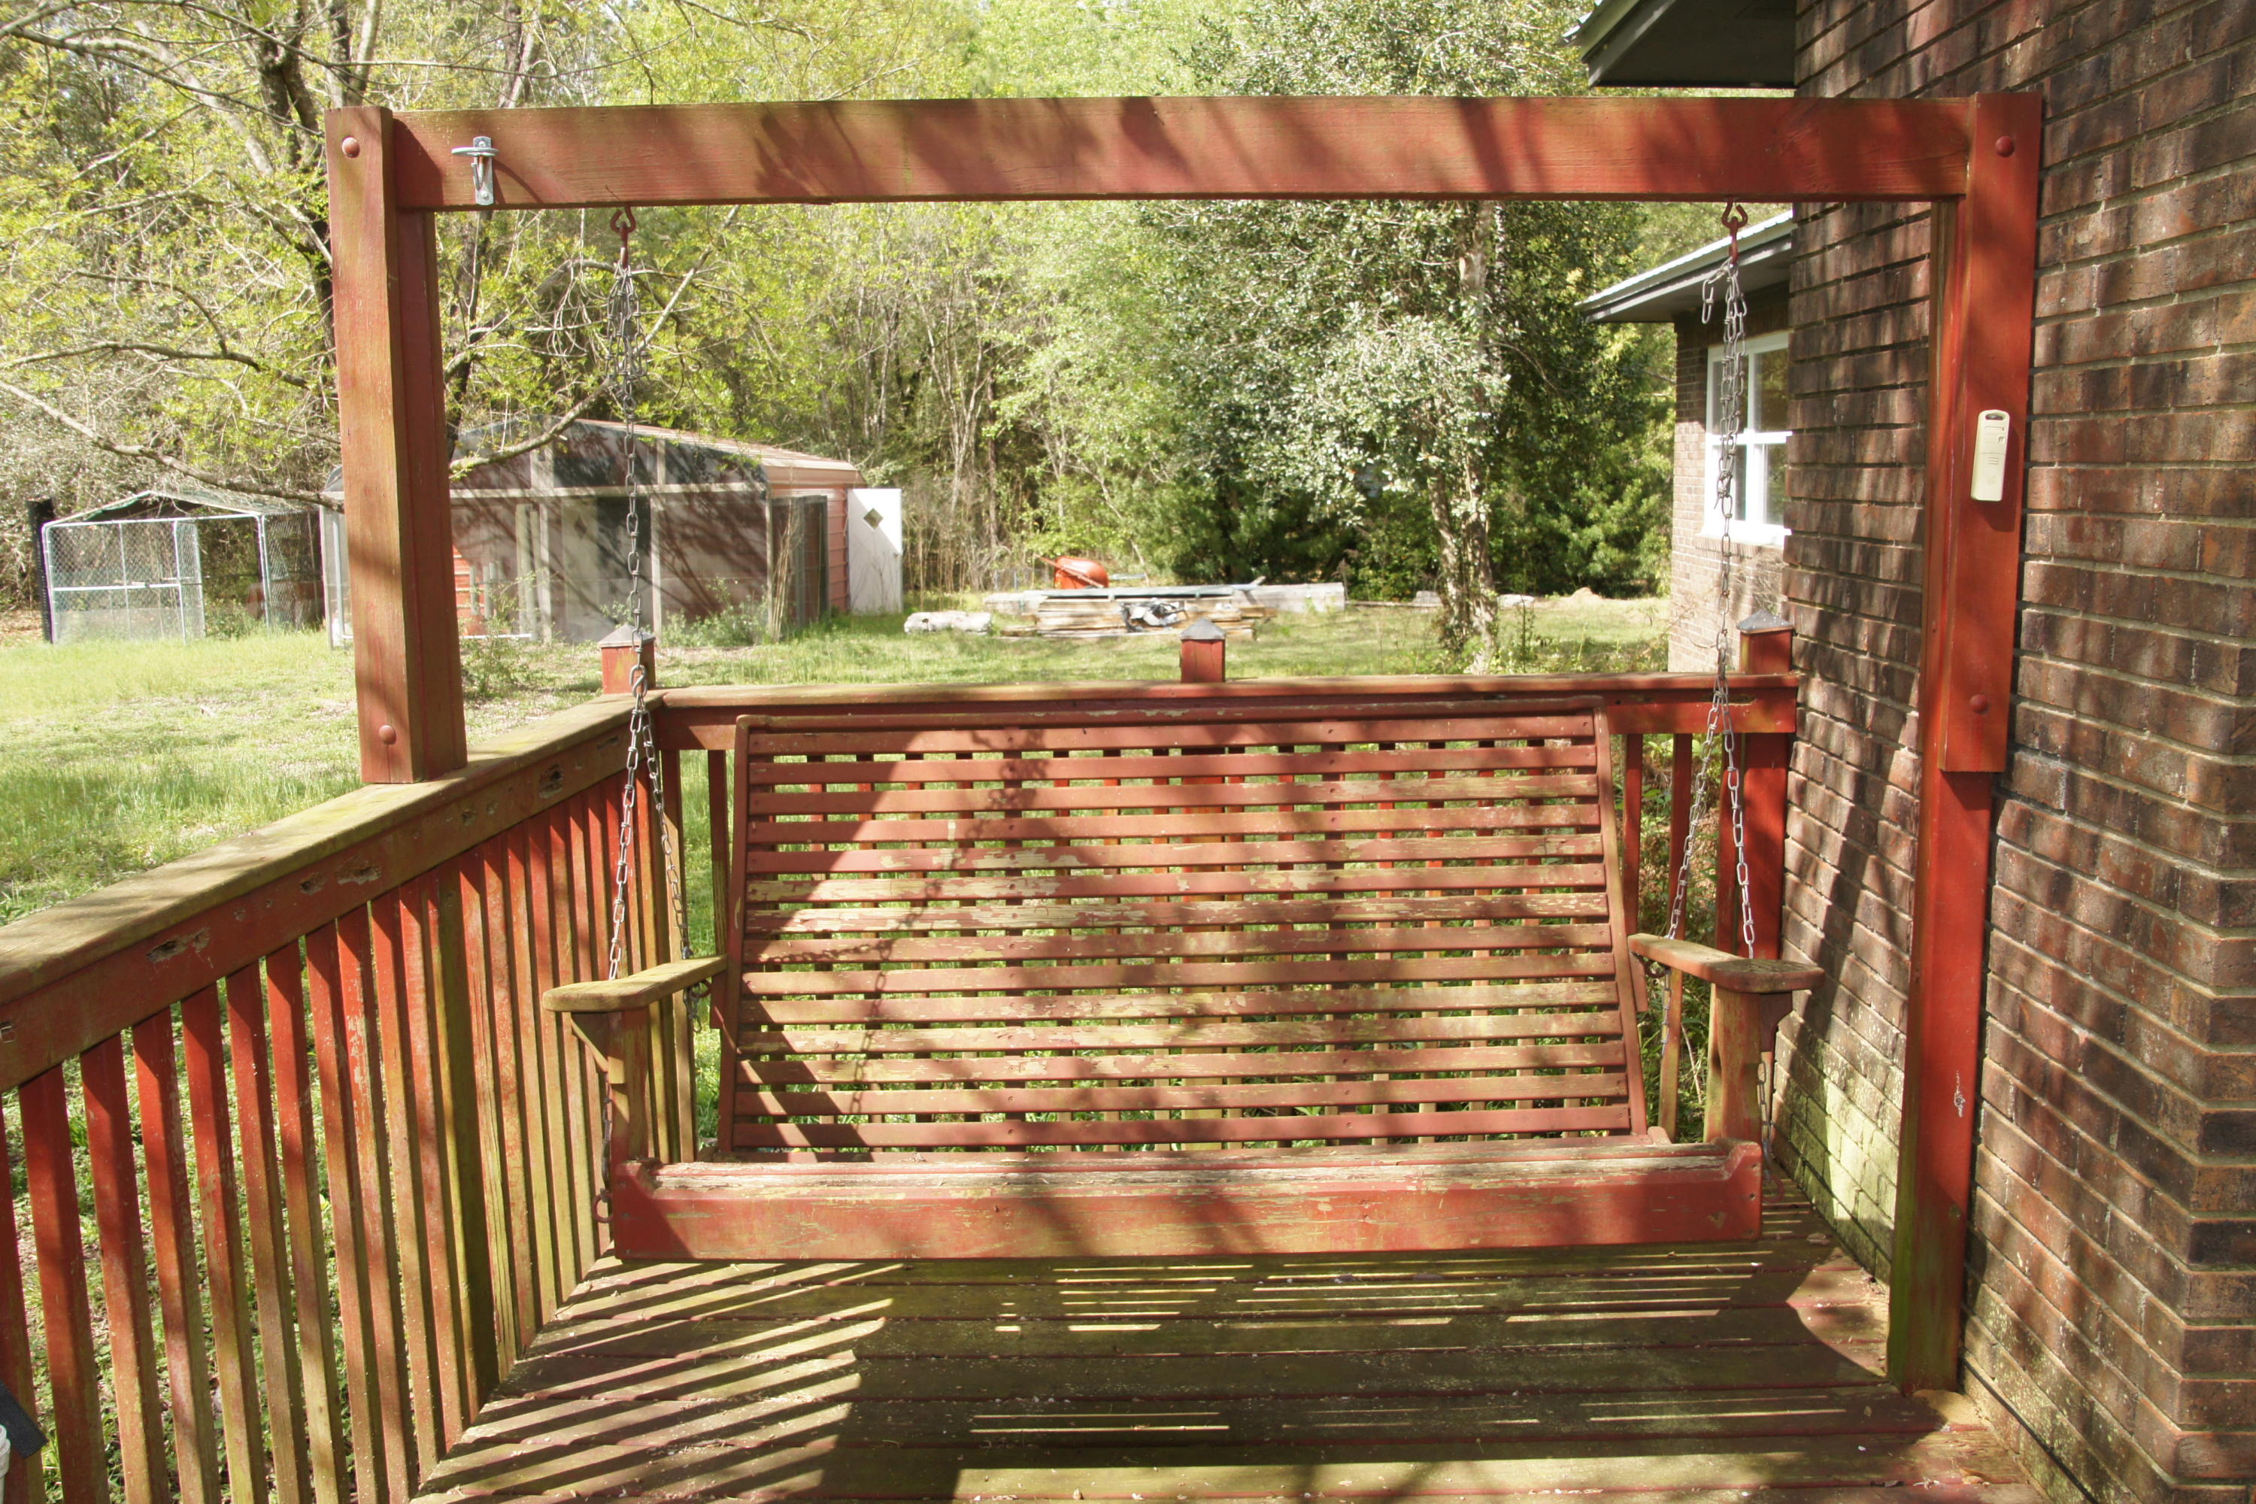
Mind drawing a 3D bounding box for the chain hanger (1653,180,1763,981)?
[{"bbox_3d":[0.895,-0.185,2.911,0.080,1.285,0.470,-1,8,1],"label":"chain hanger"}]

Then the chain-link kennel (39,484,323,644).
[{"bbox_3d":[-14.304,-2.842,28.724,3.000,2.215,3.000,-2,8,-9],"label":"chain-link kennel"}]

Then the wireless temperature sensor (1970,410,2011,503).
[{"bbox_3d":[1.249,-0.428,2.722,0.038,0.131,0.023,3,8,9],"label":"wireless temperature sensor"}]

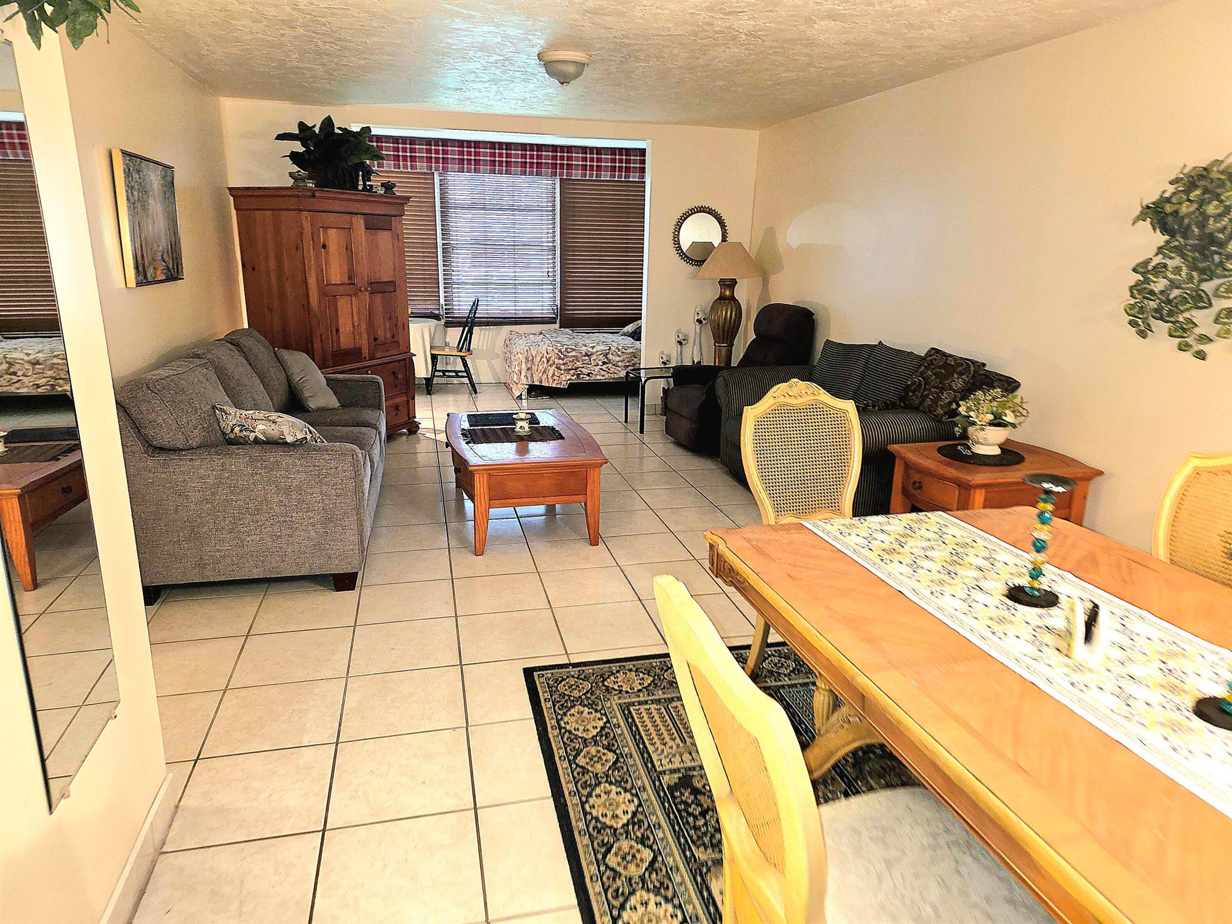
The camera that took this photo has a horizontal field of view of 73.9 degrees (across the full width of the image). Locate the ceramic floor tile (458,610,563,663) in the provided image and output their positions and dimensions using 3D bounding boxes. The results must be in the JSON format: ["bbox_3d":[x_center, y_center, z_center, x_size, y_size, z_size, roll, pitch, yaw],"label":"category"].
[{"bbox_3d":[-0.423,0.696,3.254,0.396,0.010,0.396,-3,16,-13],"label":"ceramic floor tile"}]

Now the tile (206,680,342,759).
[{"bbox_3d":[-1.125,0.850,2.735,0.398,0.010,0.398,-3,16,-13],"label":"tile"}]

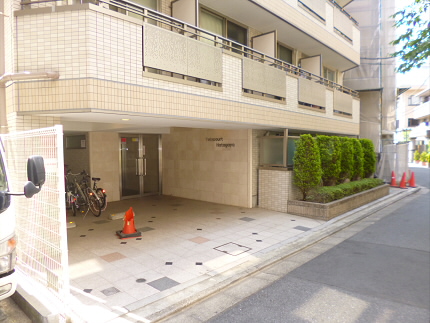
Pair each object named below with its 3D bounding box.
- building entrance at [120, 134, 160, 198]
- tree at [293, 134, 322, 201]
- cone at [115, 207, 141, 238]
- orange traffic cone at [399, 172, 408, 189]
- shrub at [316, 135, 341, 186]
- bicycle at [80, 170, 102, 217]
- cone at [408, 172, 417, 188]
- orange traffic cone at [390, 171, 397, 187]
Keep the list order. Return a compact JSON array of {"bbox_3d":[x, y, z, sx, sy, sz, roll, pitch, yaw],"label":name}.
[{"bbox_3d":[-2.405,0.156,9.860,0.150,2.100,1.550,2,3,43],"label":"building entrance"},{"bbox_3d":[2.385,0.153,7.650,0.750,1.690,0.750,2,3,43],"label":"tree"},{"bbox_3d":[-1.586,1.108,5.497,0.380,0.540,0.380,-2,2,-34],"label":"cone"},{"bbox_3d":[8.283,0.827,13.060,0.380,0.700,0.380,2,3,43],"label":"orange traffic cone"},{"bbox_3d":[3.230,0.040,8.530,0.740,1.580,0.740,2,3,43],"label":"shrub"},{"bbox_3d":[-3.060,0.770,7.270,1.620,1.030,0.520,2,3,43],"label":"bicycle"},{"bbox_3d":[8.790,0.815,13.220,0.380,0.700,0.380,2,3,43],"label":"cone"},{"bbox_3d":[8.060,0.800,13.400,0.380,0.700,0.380,2,3,43],"label":"orange traffic cone"}]

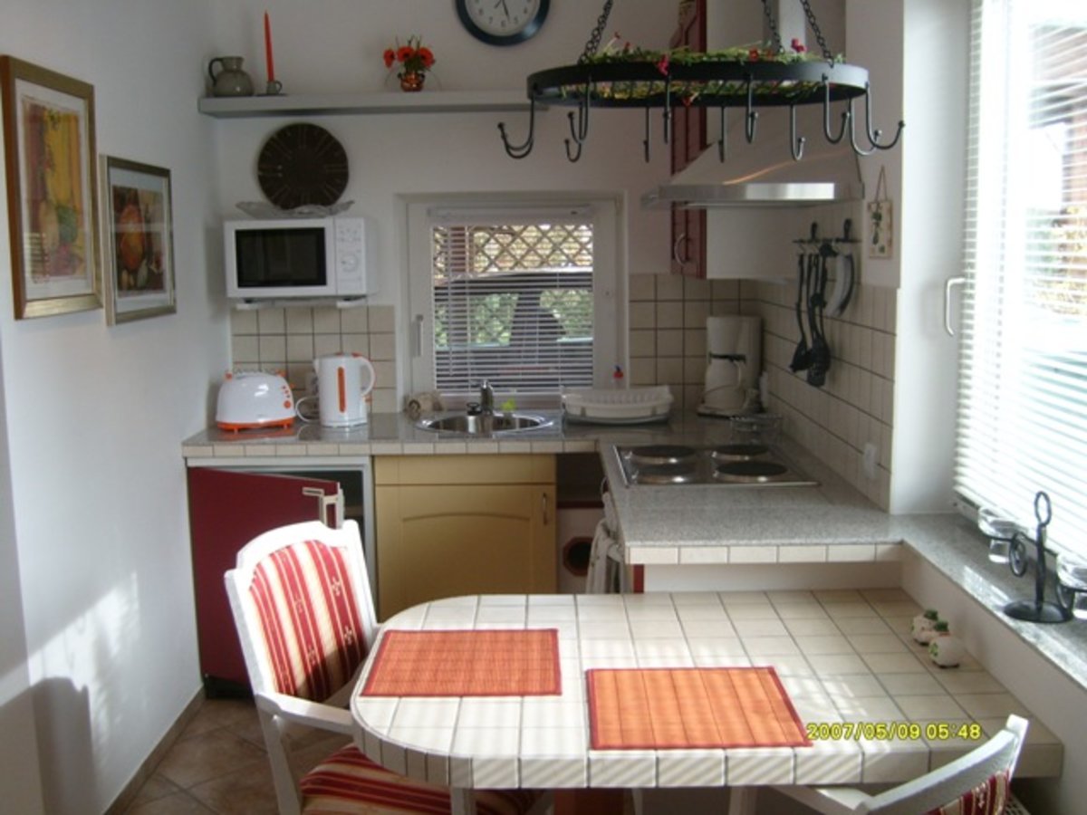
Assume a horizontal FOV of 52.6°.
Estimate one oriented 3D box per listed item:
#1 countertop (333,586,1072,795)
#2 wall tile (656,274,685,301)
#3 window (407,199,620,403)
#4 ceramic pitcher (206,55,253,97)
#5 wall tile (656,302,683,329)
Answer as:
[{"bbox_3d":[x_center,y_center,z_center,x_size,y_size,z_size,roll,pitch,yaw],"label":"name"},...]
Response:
[{"bbox_3d":[0.229,0.483,2.011,1.090,0.054,0.755,-1,8,0],"label":"countertop"},{"bbox_3d":[0.473,-0.449,4.103,0.102,0.102,0.012,-1,8,0],"label":"wall tile"},{"bbox_3d":[-0.117,-0.409,4.276,0.833,0.797,0.090,-1,8,0],"label":"window"},{"bbox_3d":[-1.111,-1.172,3.918,0.169,0.152,0.142,0,8,6],"label":"ceramic pitcher"},{"bbox_3d":[0.474,-0.346,4.119,0.102,0.102,0.012,-1,8,0],"label":"wall tile"}]

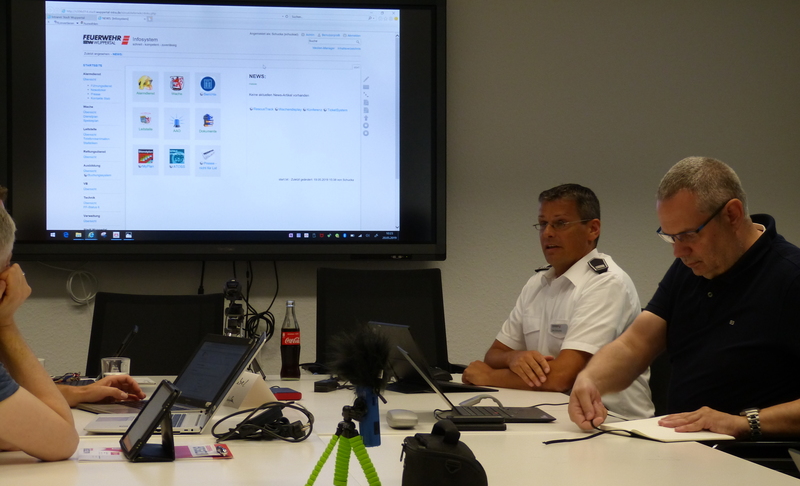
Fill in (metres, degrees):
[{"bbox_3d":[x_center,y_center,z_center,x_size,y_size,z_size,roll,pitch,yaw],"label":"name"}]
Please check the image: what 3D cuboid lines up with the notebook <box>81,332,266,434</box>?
[{"bbox_3d":[-0.500,0.313,4.090,0.390,0.206,0.360,0,0,-4],"label":"notebook"}]

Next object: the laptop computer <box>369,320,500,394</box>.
[{"bbox_3d":[0.092,0.322,5.165,0.272,0.184,0.300,0,0,-23],"label":"laptop computer"}]

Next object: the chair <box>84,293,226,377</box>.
[{"bbox_3d":[-0.835,0.657,6.200,0.600,0.970,0.600,0,0,-6],"label":"chair"}]

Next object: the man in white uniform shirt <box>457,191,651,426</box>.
[{"bbox_3d":[0.435,0.489,5.080,0.720,1.310,0.560,0,0,-35],"label":"man in white uniform shirt"}]

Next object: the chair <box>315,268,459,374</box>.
[{"bbox_3d":[-0.055,0.617,6.200,0.600,1.050,0.600,0,0,-6],"label":"chair"}]

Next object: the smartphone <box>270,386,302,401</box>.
[{"bbox_3d":[-0.306,0.406,4.810,0.076,0.017,0.148,0,0,-15],"label":"smartphone"}]

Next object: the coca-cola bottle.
[{"bbox_3d":[-0.331,0.296,5.460,0.060,0.240,0.060,0,0,0],"label":"coca-cola bottle"}]

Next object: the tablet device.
[{"bbox_3d":[-0.493,0.350,3.575,0.107,0.135,0.260,0,0,-13],"label":"tablet device"}]

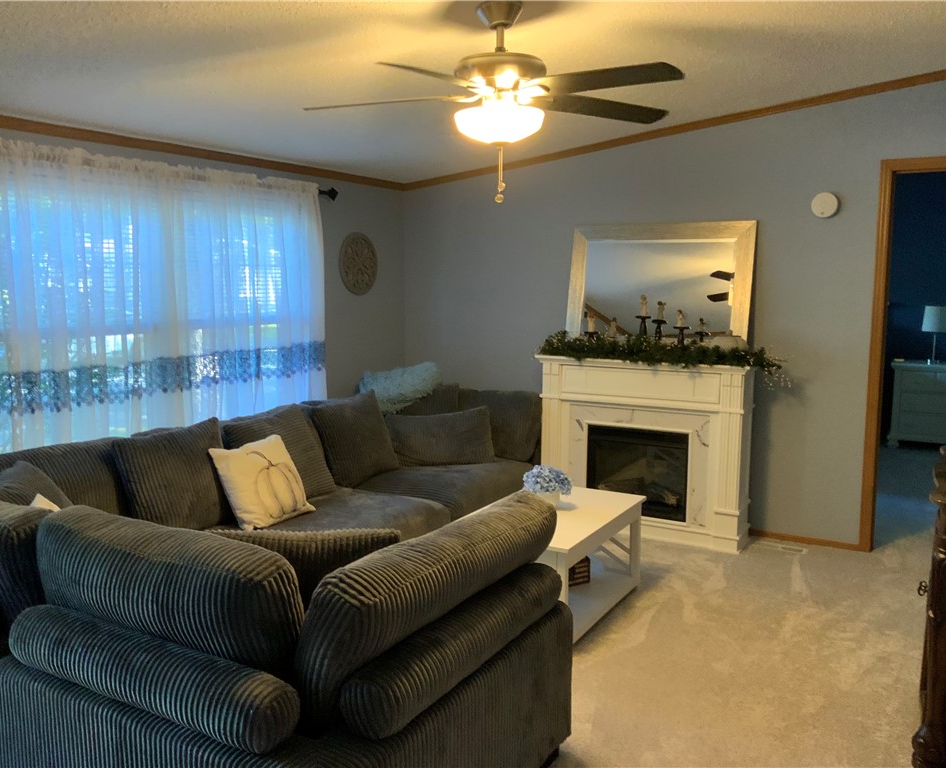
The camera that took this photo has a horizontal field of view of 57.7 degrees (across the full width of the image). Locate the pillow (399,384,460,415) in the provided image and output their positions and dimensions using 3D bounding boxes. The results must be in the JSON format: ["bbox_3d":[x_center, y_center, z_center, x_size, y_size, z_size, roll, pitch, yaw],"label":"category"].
[{"bbox_3d":[-0.317,0.198,5.491,0.500,0.420,0.180,1,-8,7],"label":"pillow"}]

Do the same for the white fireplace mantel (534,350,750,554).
[{"bbox_3d":[0.996,0.368,5.005,1.250,1.020,0.340,4,8,32],"label":"white fireplace mantel"}]

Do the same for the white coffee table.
[{"bbox_3d":[0.345,0.792,3.814,0.560,0.450,0.913,4,8,30],"label":"white coffee table"}]

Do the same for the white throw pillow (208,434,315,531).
[{"bbox_3d":[-0.924,0.424,3.792,0.140,0.420,0.450,-31,-11,29],"label":"white throw pillow"}]

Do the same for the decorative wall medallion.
[{"bbox_3d":[-0.744,-0.798,5.681,0.030,0.410,0.400,4,8,32],"label":"decorative wall medallion"}]

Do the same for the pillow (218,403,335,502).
[{"bbox_3d":[-0.886,0.353,3.992,0.180,0.480,0.530,-25,-5,30],"label":"pillow"}]

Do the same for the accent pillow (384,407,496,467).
[{"bbox_3d":[-0.177,0.306,4.871,0.620,0.370,0.170,-2,-14,-16],"label":"accent pillow"}]

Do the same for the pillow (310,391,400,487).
[{"bbox_3d":[-0.631,0.280,4.640,0.180,0.480,0.520,-21,-4,34],"label":"pillow"}]

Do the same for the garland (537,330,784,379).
[{"bbox_3d":[1.010,-0.175,4.869,1.420,0.200,0.240,4,8,32],"label":"garland"}]

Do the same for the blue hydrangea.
[{"bbox_3d":[0.333,0.432,3.859,0.215,0.140,0.215,0,7,0],"label":"blue hydrangea"}]

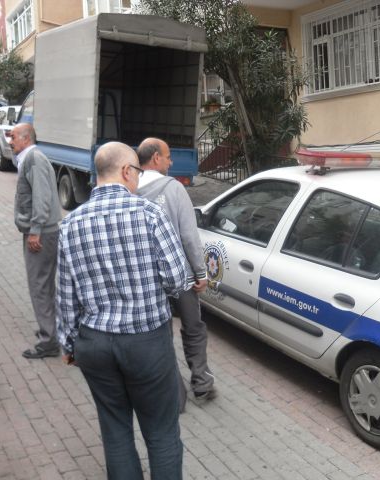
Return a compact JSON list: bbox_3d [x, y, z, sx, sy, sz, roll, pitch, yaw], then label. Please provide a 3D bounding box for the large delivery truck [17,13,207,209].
[{"bbox_3d":[-1.821,-2.216,11.510,1.800,2.950,4.700,-3,12,-31],"label":"large delivery truck"}]

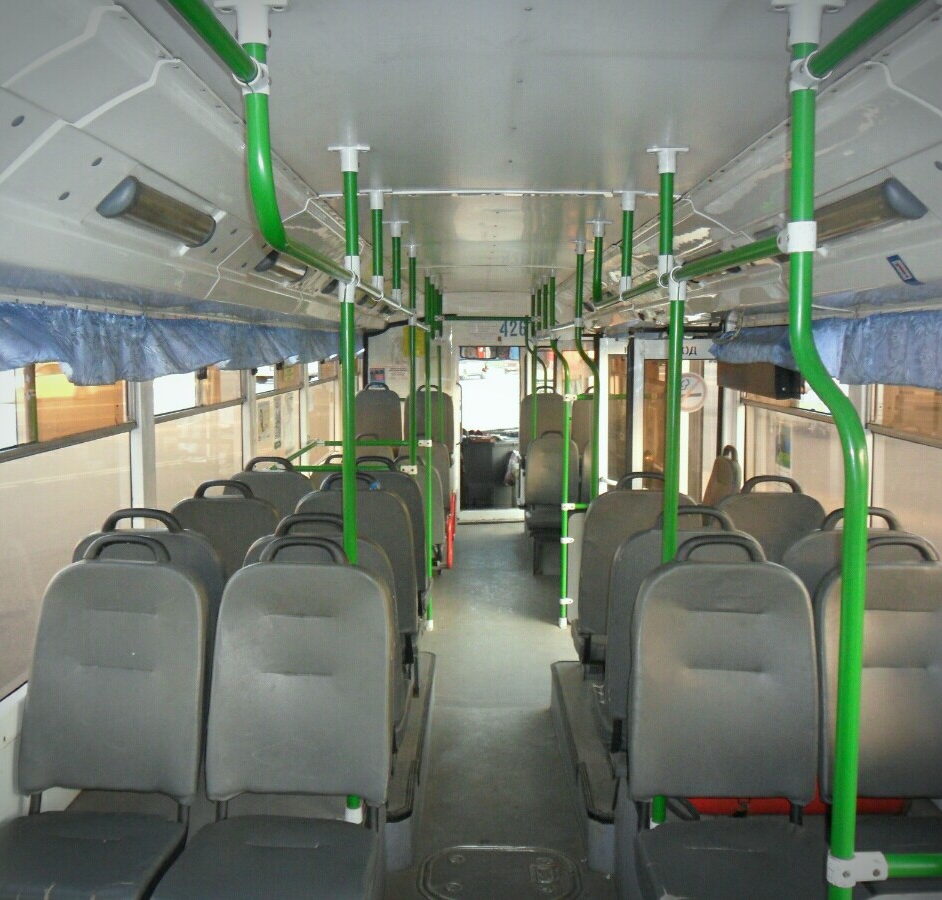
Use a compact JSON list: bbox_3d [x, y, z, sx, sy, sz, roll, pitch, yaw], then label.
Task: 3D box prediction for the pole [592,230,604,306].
[{"bbox_3d":[0.477,-0.683,3.545,0.042,0.291,0.042,0,6,0],"label":"pole"}]

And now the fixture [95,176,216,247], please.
[{"bbox_3d":[-0.728,-0.548,2.239,0.112,0.055,0.600,-40,5,4],"label":"fixture"}]

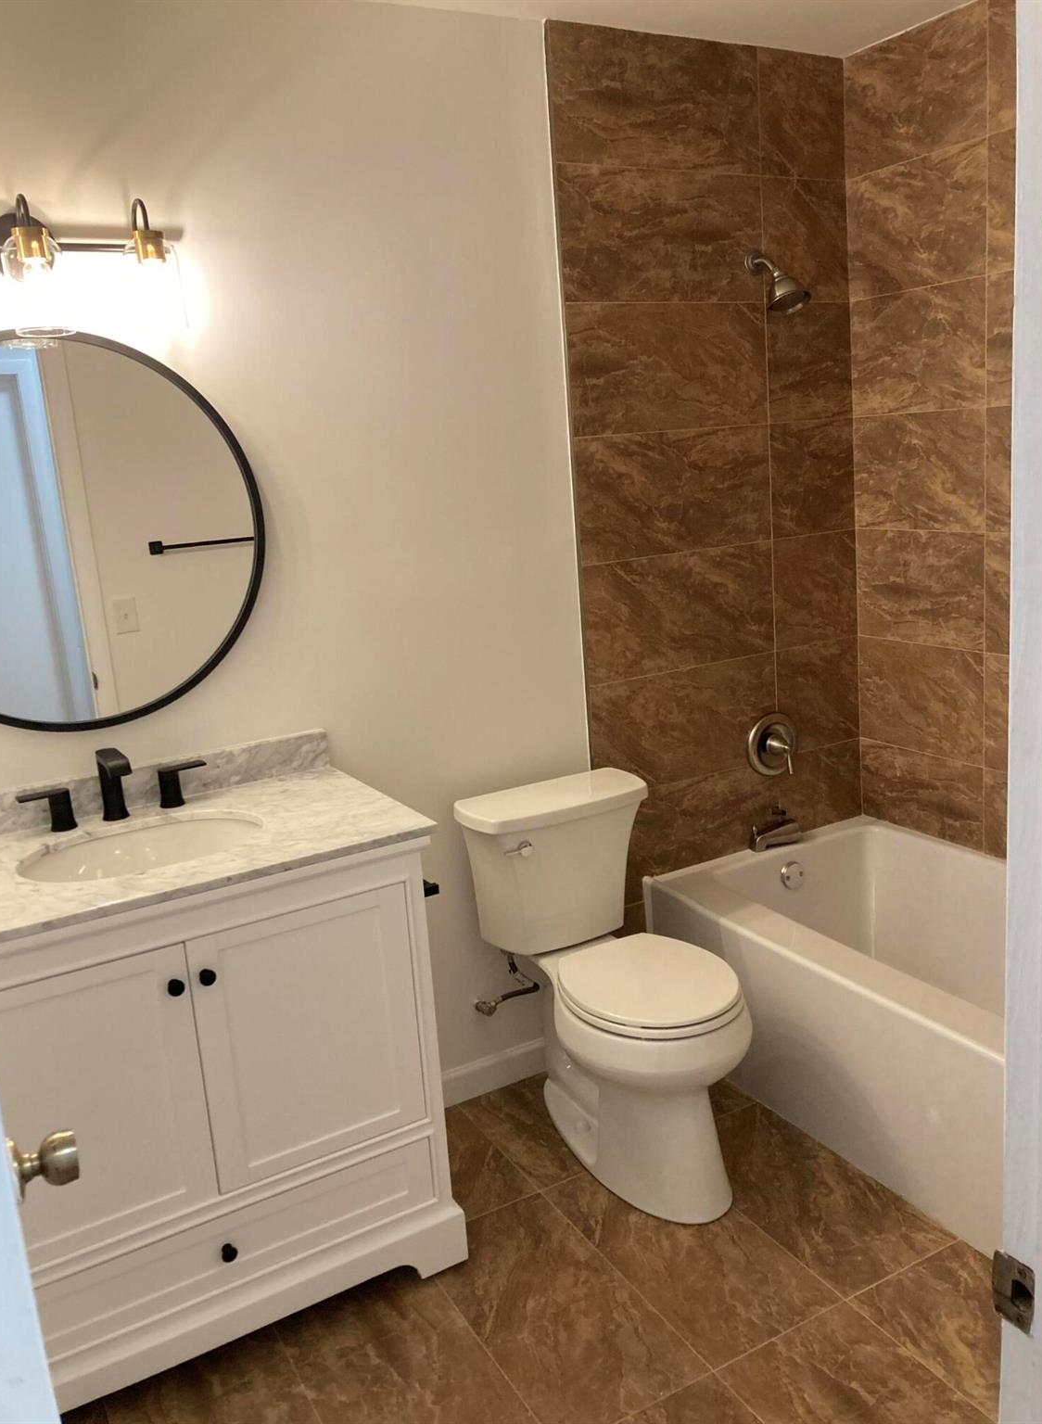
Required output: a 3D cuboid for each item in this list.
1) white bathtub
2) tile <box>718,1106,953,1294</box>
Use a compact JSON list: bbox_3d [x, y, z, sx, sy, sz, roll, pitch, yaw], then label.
[{"bbox_3d":[1.055,0.704,2.624,0.780,0.444,1.535,-11,14,-27],"label":"white bathtub"},{"bbox_3d":[0.587,1.014,2.446,0.301,0.010,0.601,-11,14,-27],"label":"tile"}]

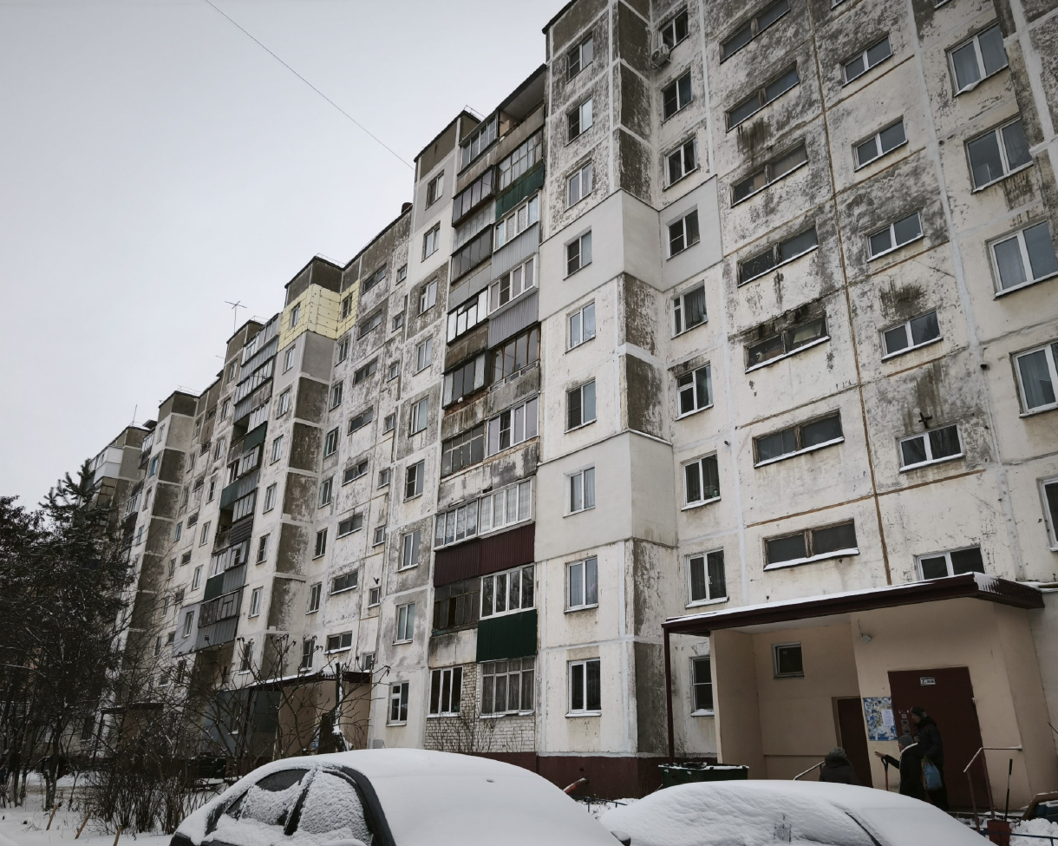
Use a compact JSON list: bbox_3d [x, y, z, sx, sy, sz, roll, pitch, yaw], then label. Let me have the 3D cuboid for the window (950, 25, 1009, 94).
[{"bbox_3d":[11.425,-9.273,19.099,0.150,1.370,1.230,17,-25,-38],"label":"window"}]

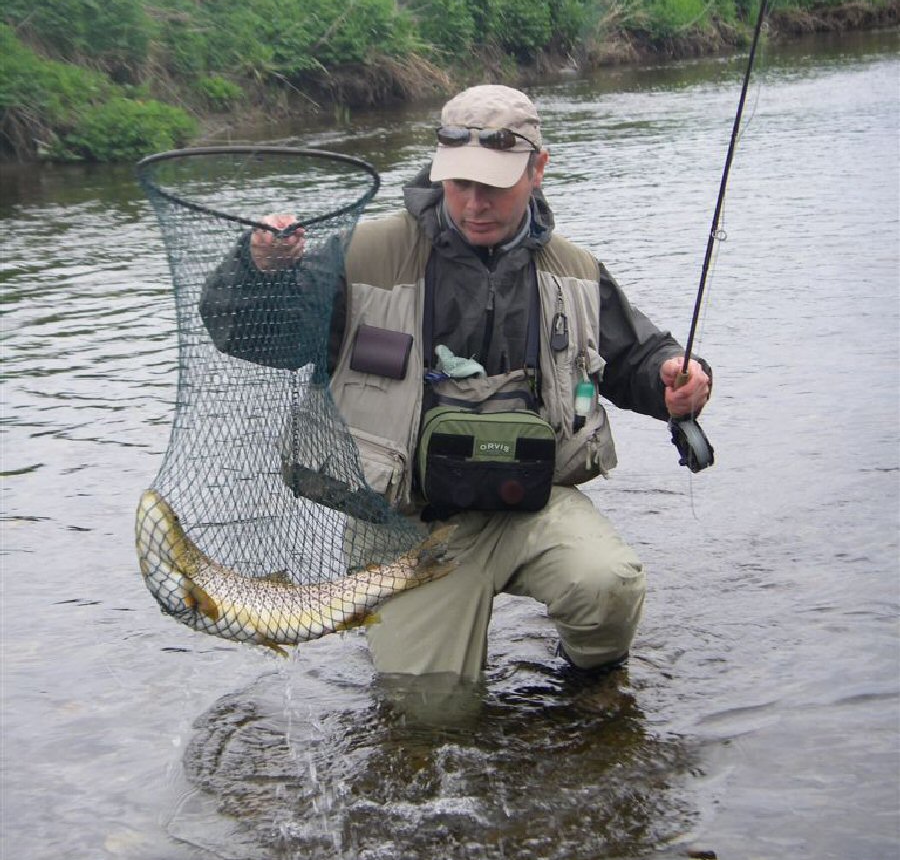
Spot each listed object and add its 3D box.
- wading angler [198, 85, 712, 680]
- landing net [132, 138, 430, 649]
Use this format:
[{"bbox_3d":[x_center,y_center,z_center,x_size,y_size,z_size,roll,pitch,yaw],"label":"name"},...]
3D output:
[{"bbox_3d":[0.010,-0.016,3.608,0.820,1.080,0.780,-2,13,-8],"label":"wading angler"},{"bbox_3d":[-0.250,-0.091,3.242,0.410,0.700,0.430,0,13,0],"label":"landing net"}]

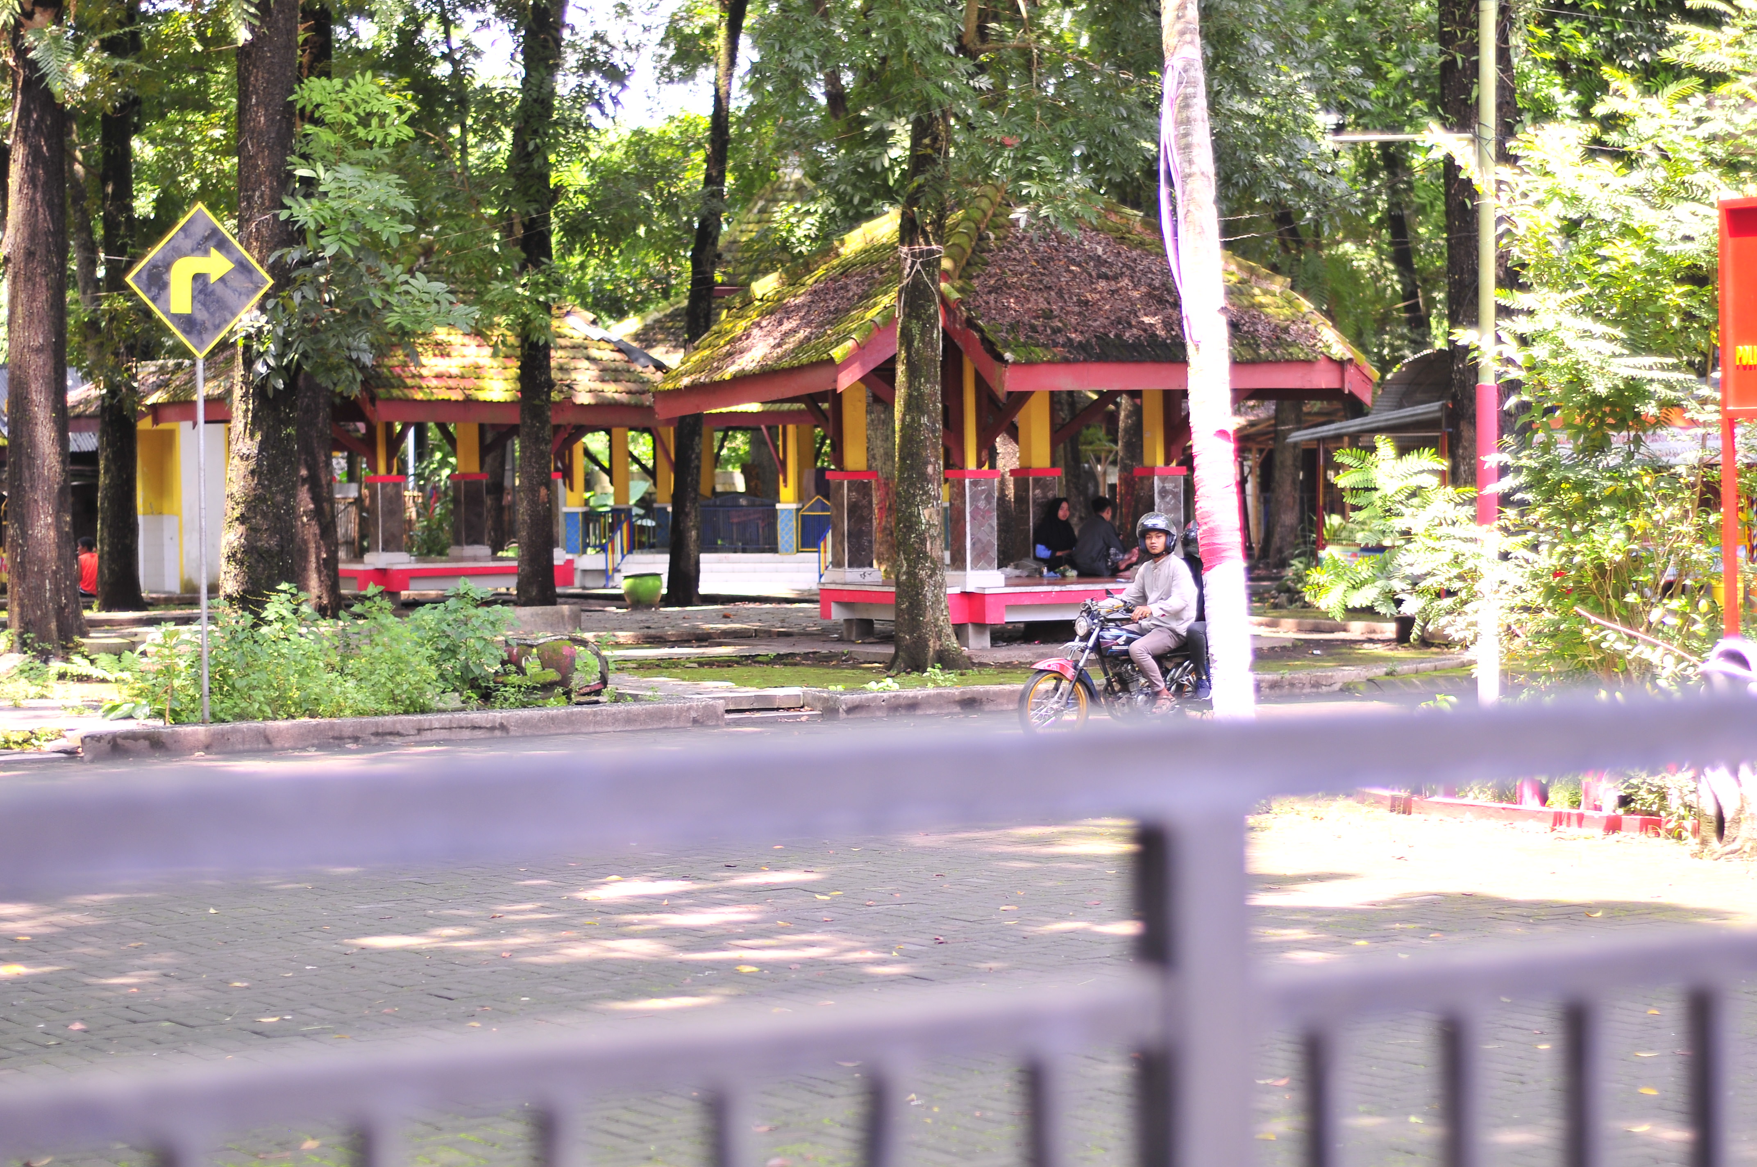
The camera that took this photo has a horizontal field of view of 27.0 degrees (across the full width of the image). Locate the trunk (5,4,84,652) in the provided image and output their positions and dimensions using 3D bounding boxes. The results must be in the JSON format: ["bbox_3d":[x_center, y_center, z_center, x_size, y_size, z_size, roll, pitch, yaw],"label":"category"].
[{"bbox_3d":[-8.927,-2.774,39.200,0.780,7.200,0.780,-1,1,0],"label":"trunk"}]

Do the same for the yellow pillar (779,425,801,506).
[{"bbox_3d":[-1.591,-2.162,65.500,0.260,1.500,0.260,-1,1,21],"label":"yellow pillar"}]

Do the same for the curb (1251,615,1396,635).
[{"bbox_3d":[4.857,0.486,39.800,0.220,0.180,2.700,-2,1,-32],"label":"curb"}]

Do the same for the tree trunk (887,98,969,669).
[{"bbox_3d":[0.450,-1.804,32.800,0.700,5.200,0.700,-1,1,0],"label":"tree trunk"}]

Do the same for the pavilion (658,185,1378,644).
[{"bbox_3d":[1.375,-1.920,38.600,6.200,5.000,6.200,-2,1,-29],"label":"pavilion"}]

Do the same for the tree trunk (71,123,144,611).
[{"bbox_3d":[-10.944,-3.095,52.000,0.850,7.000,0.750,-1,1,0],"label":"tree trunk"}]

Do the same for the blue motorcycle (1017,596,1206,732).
[{"bbox_3d":[1.886,0.572,26.200,1.950,1.070,0.730,-2,1,-30],"label":"blue motorcycle"}]

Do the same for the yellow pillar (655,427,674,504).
[{"bbox_3d":[-3.128,-1.774,53.500,0.190,1.230,0.190,0,2,20],"label":"yellow pillar"}]

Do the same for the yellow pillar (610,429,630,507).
[{"bbox_3d":[-3.559,-1.631,50.500,0.240,1.150,0.240,-1,2,-4],"label":"yellow pillar"}]

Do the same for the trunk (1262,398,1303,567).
[{"bbox_3d":[6.635,-1.656,60.000,0.600,2.900,0.600,-1,1,0],"label":"trunk"}]

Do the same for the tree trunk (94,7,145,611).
[{"bbox_3d":[-10.580,-3.859,51.000,0.660,8.500,0.660,-1,1,0],"label":"tree trunk"}]

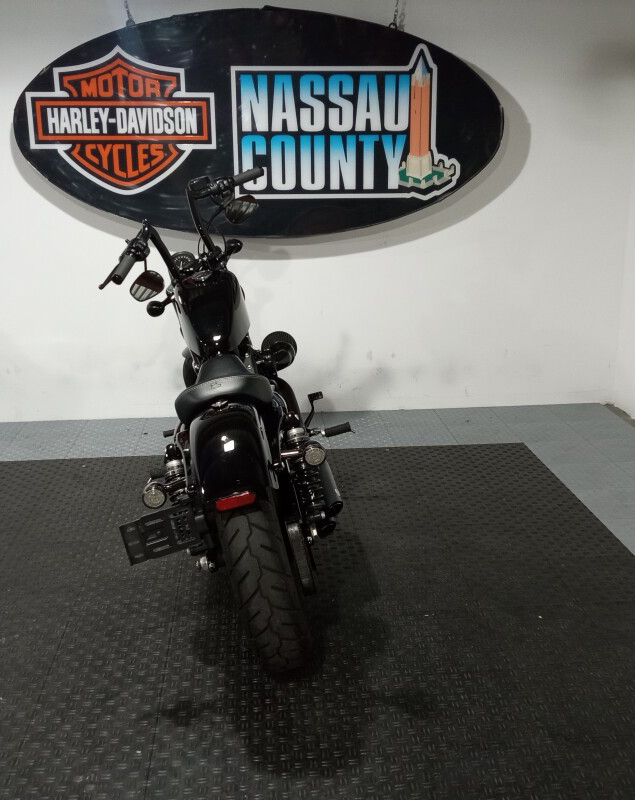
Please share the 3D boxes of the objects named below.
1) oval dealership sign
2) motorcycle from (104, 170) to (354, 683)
[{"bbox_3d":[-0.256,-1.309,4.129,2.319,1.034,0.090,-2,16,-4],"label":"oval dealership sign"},{"bbox_3d":[-0.285,-0.111,2.905,0.750,1.265,2.130,-2,16,-6],"label":"motorcycle"}]

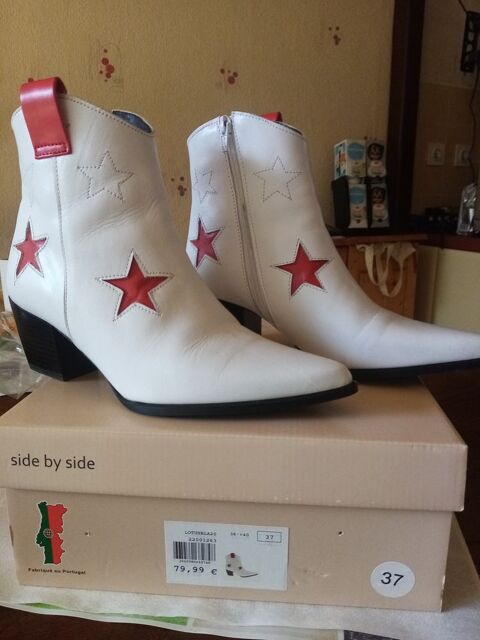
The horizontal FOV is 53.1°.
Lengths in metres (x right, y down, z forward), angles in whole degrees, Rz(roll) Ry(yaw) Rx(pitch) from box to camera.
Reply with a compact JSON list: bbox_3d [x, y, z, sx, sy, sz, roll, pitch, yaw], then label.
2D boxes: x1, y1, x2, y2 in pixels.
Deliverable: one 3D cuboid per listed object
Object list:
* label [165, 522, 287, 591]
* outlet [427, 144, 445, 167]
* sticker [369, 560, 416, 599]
[{"bbox_3d":[-0.010,0.164,0.334,0.085,0.052,0.003,1,15,5],"label":"label"},{"bbox_3d":[0.781,-0.653,1.901,0.083,0.081,0.015,-6,15,-19],"label":"outlet"},{"bbox_3d":[0.104,0.177,0.328,0.030,0.030,0.003,1,15,5],"label":"sticker"}]

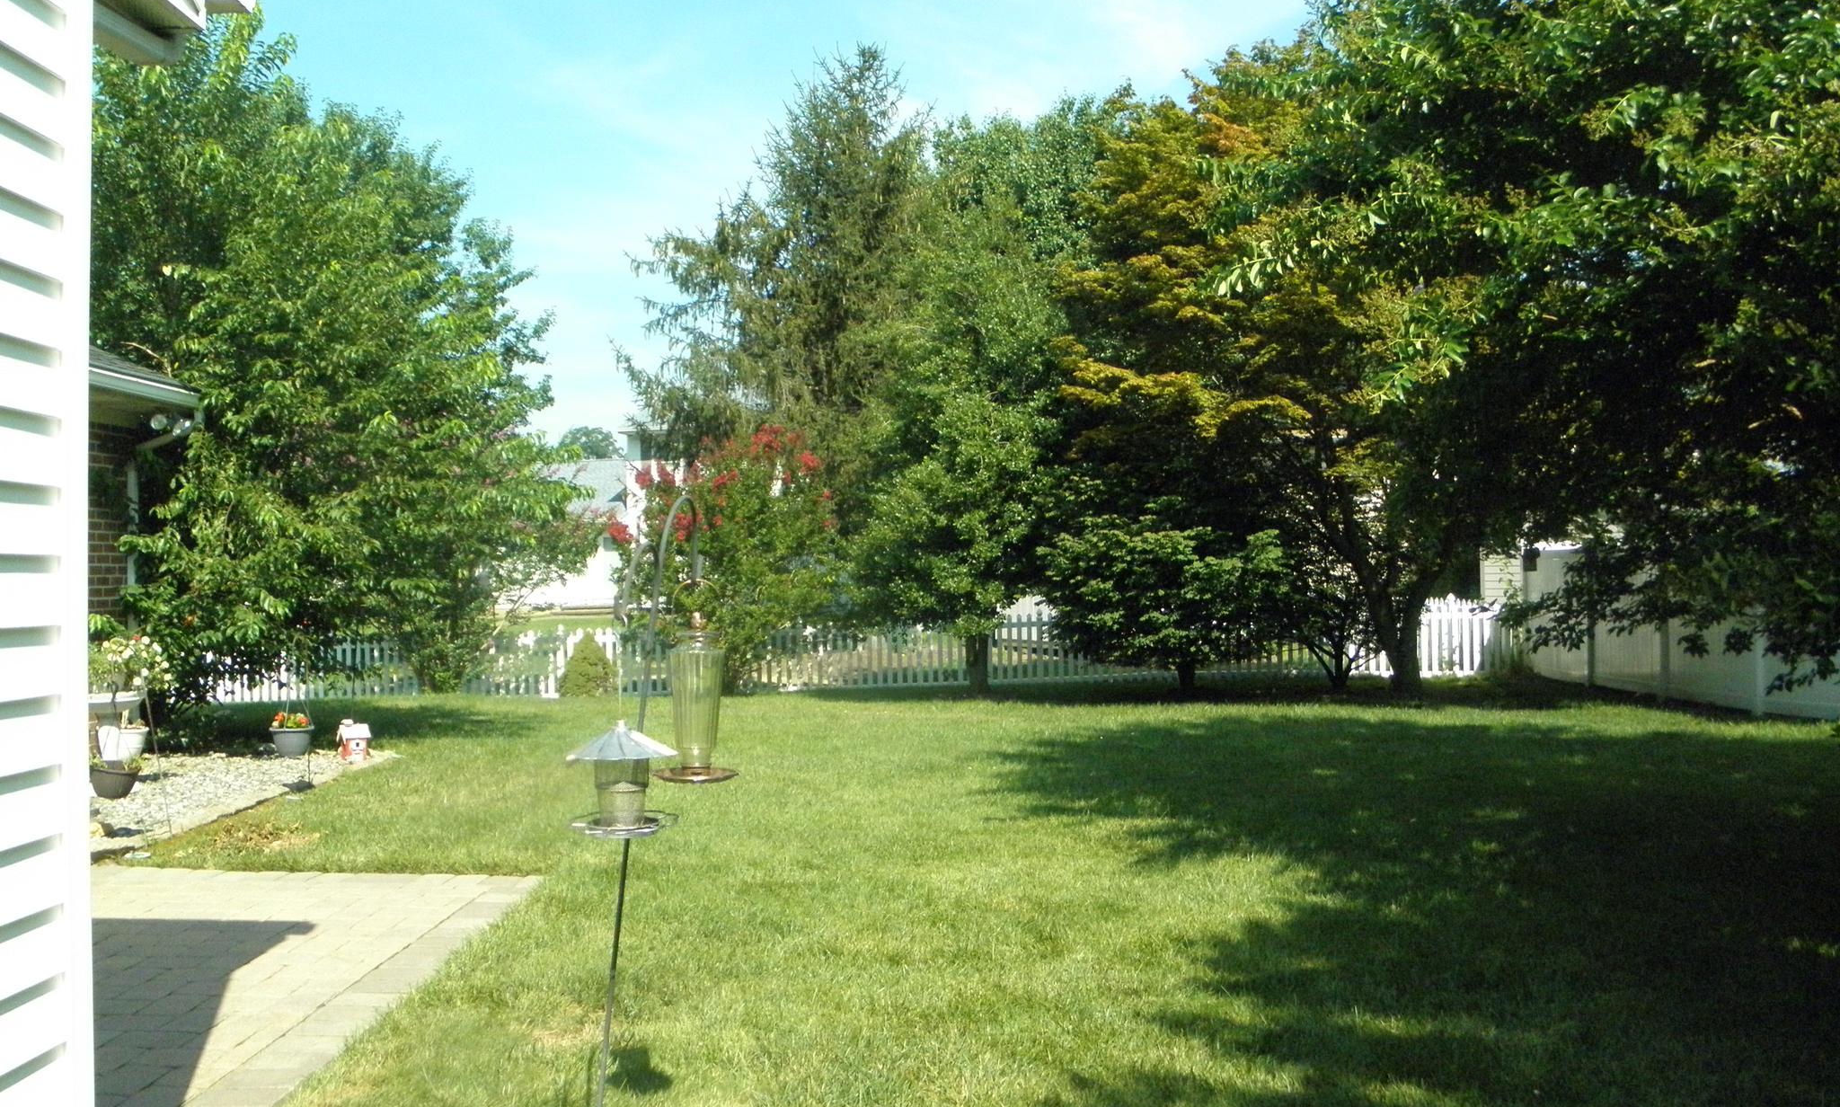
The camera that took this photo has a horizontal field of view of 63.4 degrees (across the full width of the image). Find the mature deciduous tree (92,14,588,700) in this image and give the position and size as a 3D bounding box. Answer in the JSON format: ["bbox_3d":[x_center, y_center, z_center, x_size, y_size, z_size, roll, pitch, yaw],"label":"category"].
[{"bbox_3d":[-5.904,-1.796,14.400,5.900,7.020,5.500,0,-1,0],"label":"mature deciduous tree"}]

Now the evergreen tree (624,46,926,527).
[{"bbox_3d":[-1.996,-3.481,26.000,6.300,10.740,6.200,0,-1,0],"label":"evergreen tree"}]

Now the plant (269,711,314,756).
[{"bbox_3d":[-4.389,1.256,10.400,0.310,0.325,0.310,0,-1,0],"label":"plant"}]

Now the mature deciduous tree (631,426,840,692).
[{"bbox_3d":[-2.420,0.081,19.500,2.750,3.500,2.600,0,-1,0],"label":"mature deciduous tree"}]

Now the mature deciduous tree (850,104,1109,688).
[{"bbox_3d":[0.786,-2.043,19.600,3.450,7.710,3.400,0,-1,0],"label":"mature deciduous tree"}]

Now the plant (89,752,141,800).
[{"bbox_3d":[-4.605,1.272,8.500,0.315,0.265,0.315,0,-1,0],"label":"plant"}]

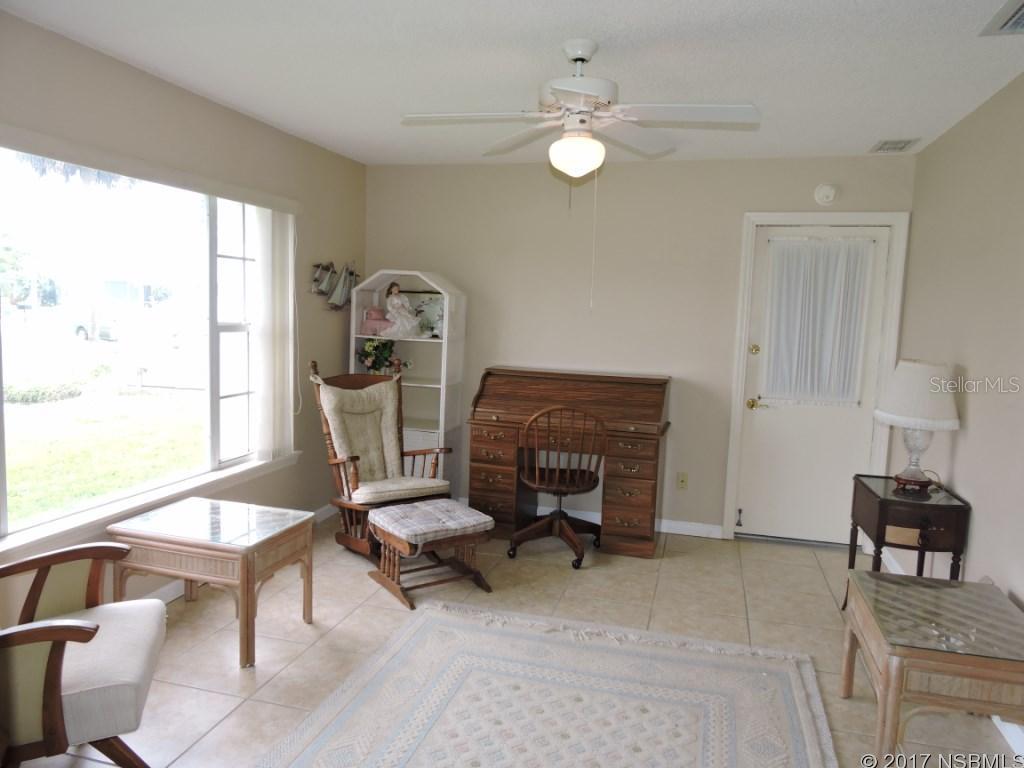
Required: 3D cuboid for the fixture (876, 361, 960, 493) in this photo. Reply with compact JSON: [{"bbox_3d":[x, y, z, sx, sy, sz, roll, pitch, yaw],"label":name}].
[{"bbox_3d":[1.804,0.198,3.166,0.348,0.605,0.348,4,6,15],"label":"fixture"}]

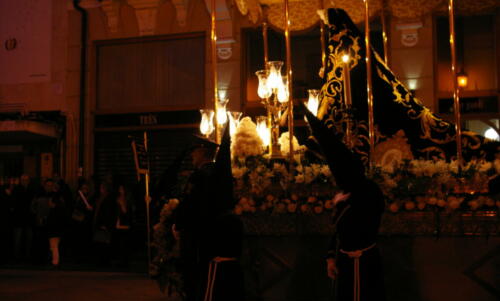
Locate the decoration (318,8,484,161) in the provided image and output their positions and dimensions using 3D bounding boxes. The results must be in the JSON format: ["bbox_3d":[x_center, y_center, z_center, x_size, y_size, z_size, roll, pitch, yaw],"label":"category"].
[{"bbox_3d":[1.777,-0.833,7.658,1.940,1.960,1.250,-3,-5,17],"label":"decoration"}]

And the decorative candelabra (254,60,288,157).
[{"bbox_3d":[0.269,-0.501,7.809,0.420,1.200,0.420,-3,-5,17],"label":"decorative candelabra"}]

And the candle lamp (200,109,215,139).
[{"bbox_3d":[-0.517,-0.328,7.769,0.165,0.350,0.165,-2,-5,0],"label":"candle lamp"}]

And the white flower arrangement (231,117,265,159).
[{"bbox_3d":[-0.028,-0.129,7.188,0.380,0.500,0.380,-2,-5,0],"label":"white flower arrangement"}]

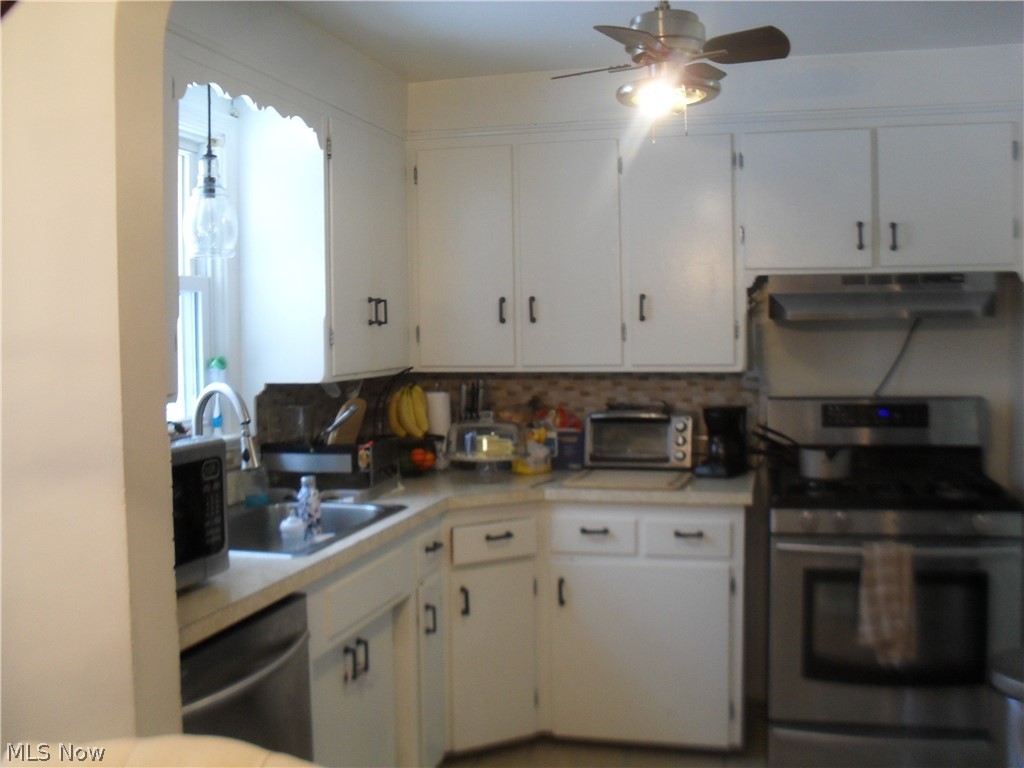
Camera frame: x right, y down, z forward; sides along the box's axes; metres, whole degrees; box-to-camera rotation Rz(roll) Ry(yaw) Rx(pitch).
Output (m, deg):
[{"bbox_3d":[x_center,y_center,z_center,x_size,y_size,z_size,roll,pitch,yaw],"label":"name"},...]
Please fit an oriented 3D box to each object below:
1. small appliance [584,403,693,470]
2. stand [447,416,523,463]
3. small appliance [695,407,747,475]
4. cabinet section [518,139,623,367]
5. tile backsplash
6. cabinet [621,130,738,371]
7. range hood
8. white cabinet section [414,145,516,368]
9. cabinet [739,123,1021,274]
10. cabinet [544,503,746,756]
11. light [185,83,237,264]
[{"bbox_3d":[0.496,0.206,3.938,0.393,0.225,0.290,0,3,14],"label":"small appliance"},{"bbox_3d":[-0.104,0.226,3.902,0.280,0.230,0.280,0,3,14],"label":"stand"},{"bbox_3d":[0.762,0.199,3.792,0.180,0.270,0.150,-2,3,-26],"label":"small appliance"},{"bbox_3d":[0.249,-0.477,3.904,0.390,0.808,0.320,0,4,14],"label":"cabinet section"},{"bbox_3d":[0.040,0.125,3.700,1.607,0.330,0.930,0,3,14],"label":"tile backsplash"},{"bbox_3d":[0.625,-0.475,3.804,0.422,0.840,0.340,0,3,14],"label":"cabinet"},{"bbox_3d":[1.271,-0.297,3.617,0.761,0.152,0.430,0,3,14],"label":"range hood"},{"bbox_3d":[-0.129,-0.477,3.999,0.372,0.812,0.320,0,4,14],"label":"white cabinet section"},{"bbox_3d":[1.266,-0.631,3.626,0.951,0.510,0.340,0,3,14],"label":"cabinet"},{"bbox_3d":[0.517,0.795,3.755,0.668,0.824,0.650,0,3,14],"label":"cabinet"},{"bbox_3d":[-0.824,-0.589,2.823,0.150,0.510,0.150,0,3,14],"label":"light"}]

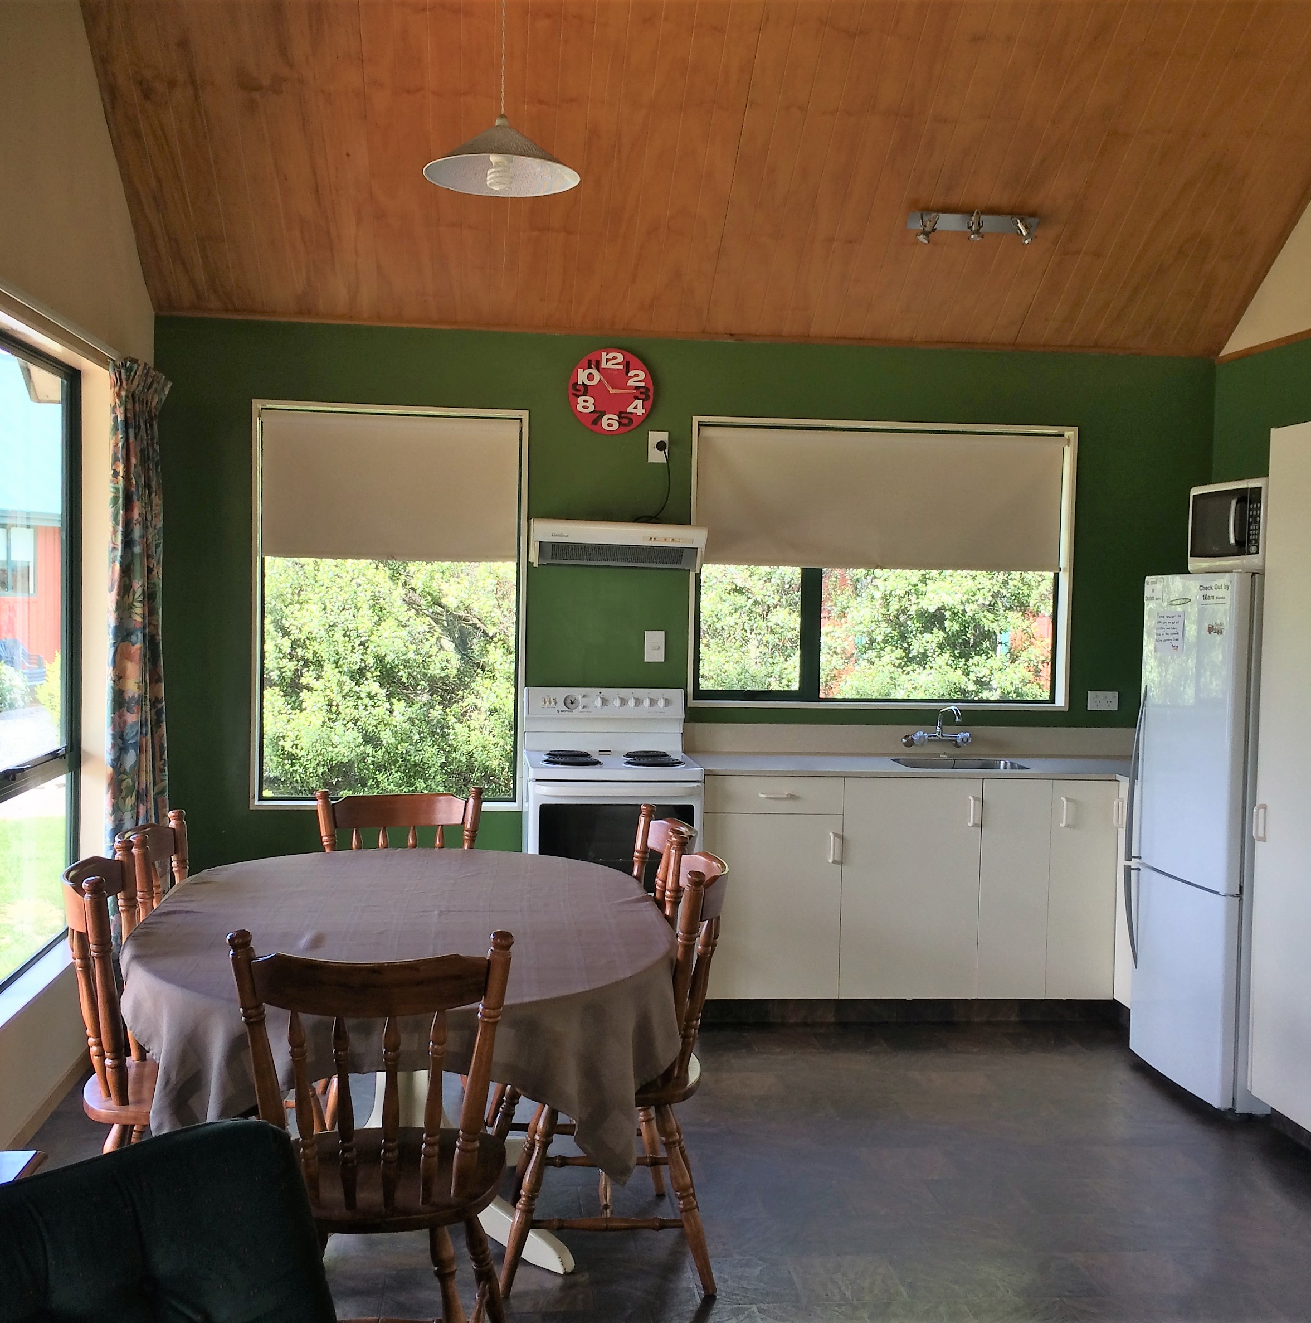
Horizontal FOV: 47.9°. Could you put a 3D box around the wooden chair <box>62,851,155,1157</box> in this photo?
[{"bbox_3d":[-0.978,0.863,3.235,0.503,0.896,0.493,1,3,-11],"label":"wooden chair"}]

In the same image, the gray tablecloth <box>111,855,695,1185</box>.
[{"bbox_3d":[-0.593,0.985,3.614,1.260,0.755,1.670,1,3,-7],"label":"gray tablecloth"}]

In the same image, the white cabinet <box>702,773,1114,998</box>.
[{"bbox_3d":[0.894,0.791,5.556,1.510,0.808,0.580,1,3,-7],"label":"white cabinet"}]

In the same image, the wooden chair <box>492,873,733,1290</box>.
[{"bbox_3d":[-0.093,0.876,3.342,0.503,0.896,0.493,1,3,-6],"label":"wooden chair"}]

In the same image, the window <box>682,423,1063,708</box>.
[{"bbox_3d":[0.873,-0.368,5.678,1.495,1.080,0.101,1,3,-6],"label":"window"}]

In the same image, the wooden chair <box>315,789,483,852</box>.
[{"bbox_3d":[-0.711,0.828,4.122,0.493,0.896,0.503,0,3,-14],"label":"wooden chair"}]

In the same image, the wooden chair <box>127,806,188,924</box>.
[{"bbox_3d":[-1.082,0.876,3.724,0.490,0.940,0.450,1,3,-7],"label":"wooden chair"}]

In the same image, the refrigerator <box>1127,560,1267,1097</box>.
[{"bbox_3d":[1.944,0.546,4.639,0.690,1.630,0.580,1,3,-7],"label":"refrigerator"}]

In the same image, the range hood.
[{"bbox_3d":[-0.151,-0.414,5.428,0.605,0.168,0.470,1,3,-7],"label":"range hood"}]

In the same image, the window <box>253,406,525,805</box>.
[{"bbox_3d":[-0.987,-0.194,5.493,0.991,1.484,0.101,1,3,-6],"label":"window"}]

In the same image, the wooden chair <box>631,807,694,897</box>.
[{"bbox_3d":[-0.147,0.851,3.857,0.503,0.896,0.493,1,3,-8],"label":"wooden chair"}]

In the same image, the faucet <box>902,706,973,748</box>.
[{"bbox_3d":[1.104,0.258,5.713,0.230,0.167,0.240,1,3,-7],"label":"faucet"}]

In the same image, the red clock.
[{"bbox_3d":[-0.167,-1.024,5.610,0.330,0.330,0.040,1,3,-7],"label":"red clock"}]

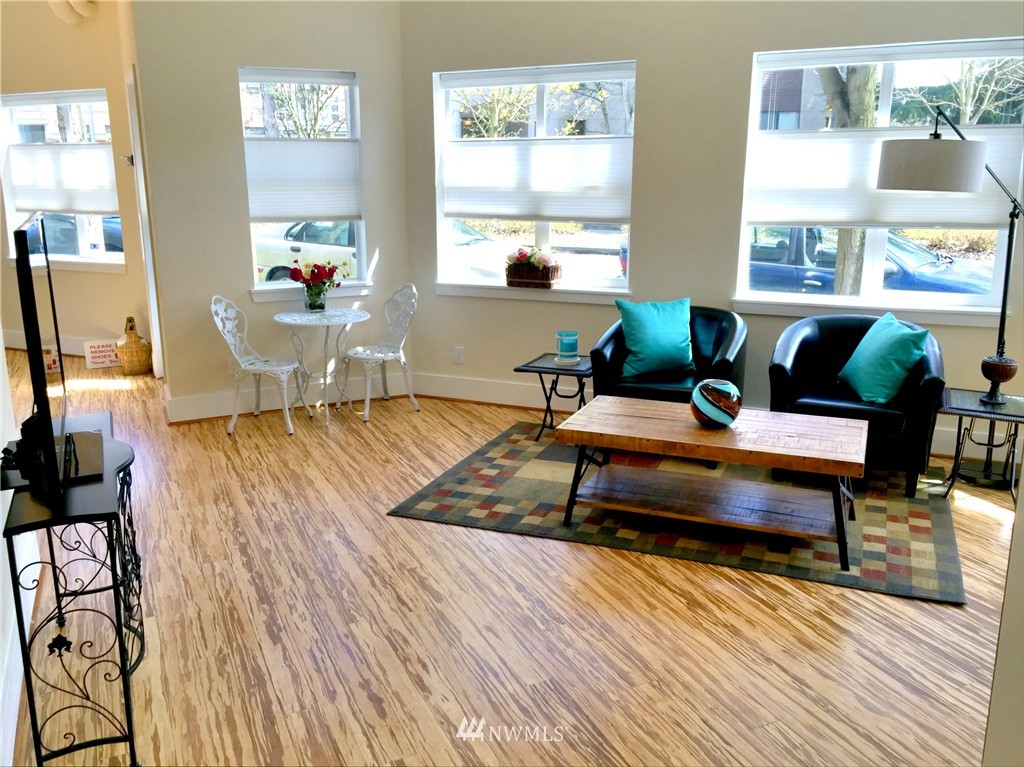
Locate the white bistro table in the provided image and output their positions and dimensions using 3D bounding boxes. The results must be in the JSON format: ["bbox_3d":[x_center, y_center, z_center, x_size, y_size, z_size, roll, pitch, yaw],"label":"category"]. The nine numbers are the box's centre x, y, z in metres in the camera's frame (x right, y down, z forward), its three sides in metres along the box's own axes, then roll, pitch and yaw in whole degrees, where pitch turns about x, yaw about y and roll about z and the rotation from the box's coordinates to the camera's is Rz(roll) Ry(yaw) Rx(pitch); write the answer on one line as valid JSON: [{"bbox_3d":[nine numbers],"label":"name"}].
[{"bbox_3d":[-1.190,-0.103,5.451,0.600,0.655,0.600,0,14,0],"label":"white bistro table"}]

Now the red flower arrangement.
[{"bbox_3d":[-1.287,-0.723,5.632,0.330,0.165,0.260,0,14,0],"label":"red flower arrangement"}]

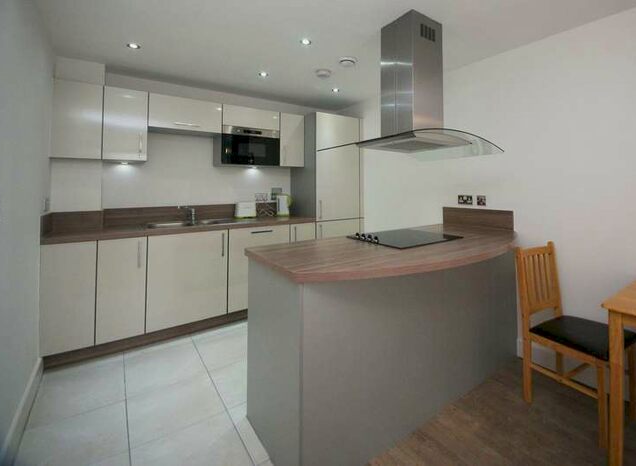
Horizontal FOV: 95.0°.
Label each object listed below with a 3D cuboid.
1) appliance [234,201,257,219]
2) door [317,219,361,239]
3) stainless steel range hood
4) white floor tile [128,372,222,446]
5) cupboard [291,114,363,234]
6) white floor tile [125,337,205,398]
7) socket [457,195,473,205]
[{"bbox_3d":[-0.742,-0.234,3.009,0.210,0.176,0.164,-5,7,-34],"label":"appliance"},{"bbox_3d":[0.234,0.220,3.205,0.595,0.715,0.020,-6,10,-34],"label":"door"},{"bbox_3d":[0.614,-0.971,1.957,0.993,0.850,0.655,-5,7,-34],"label":"stainless steel range hood"},{"bbox_3d":[-0.826,1.001,1.687,0.471,0.012,0.430,-5,7,-34],"label":"white floor tile"},{"bbox_3d":[0.071,-0.323,3.426,0.619,2.006,0.583,-5,7,-34],"label":"cupboard"},{"bbox_3d":[-1.094,0.930,2.068,0.471,0.012,0.461,-5,7,-34],"label":"white floor tile"},{"bbox_3d":[1.295,-0.289,2.555,0.012,0.085,0.143,-5,7,-34],"label":"socket"}]

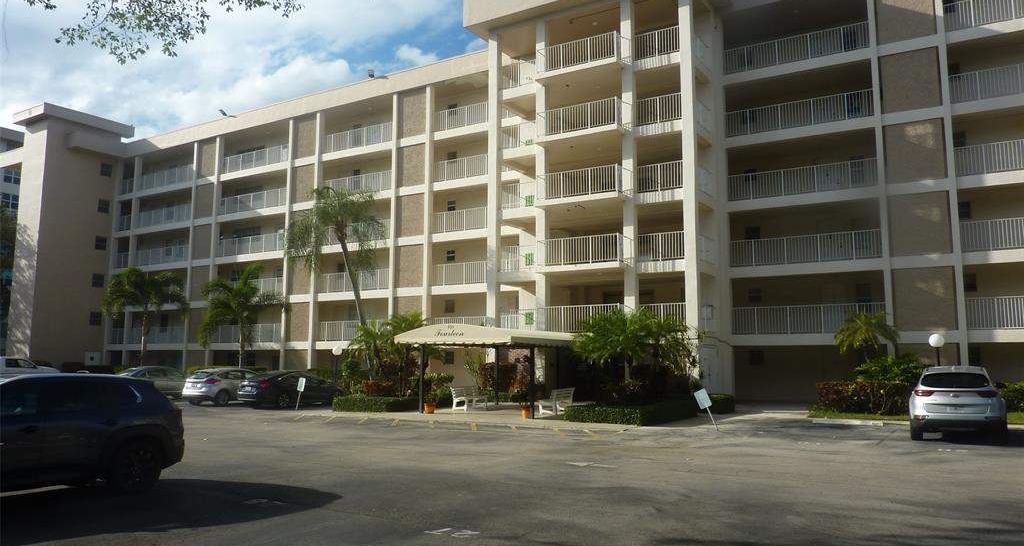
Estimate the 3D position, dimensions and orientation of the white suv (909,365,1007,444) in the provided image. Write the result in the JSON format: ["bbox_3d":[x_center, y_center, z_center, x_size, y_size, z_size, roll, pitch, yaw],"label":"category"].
[{"bbox_3d":[10.477,3.031,17.383,1.880,1.640,4.450,-4,-8,31],"label":"white suv"}]

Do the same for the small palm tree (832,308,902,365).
[{"bbox_3d":[11.975,2.936,24.814,2.000,3.350,2.000,-3,-8,25],"label":"small palm tree"}]

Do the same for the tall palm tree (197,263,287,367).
[{"bbox_3d":[-14.607,2.889,39.739,4.700,6.884,4.400,-4,-8,31],"label":"tall palm tree"}]

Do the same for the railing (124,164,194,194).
[{"bbox_3d":[-24.241,-6.329,50.578,7.900,1.060,0.100,-4,-8,31],"label":"railing"}]

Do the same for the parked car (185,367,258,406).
[{"bbox_3d":[-11.075,4.595,30.221,1.820,1.470,4.340,-4,-8,31],"label":"parked car"}]

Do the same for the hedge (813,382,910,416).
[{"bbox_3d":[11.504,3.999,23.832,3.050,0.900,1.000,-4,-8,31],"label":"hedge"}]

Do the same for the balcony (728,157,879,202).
[{"bbox_3d":[11.121,-3.535,28.590,5.440,1.052,0.100,-4,-8,31],"label":"balcony"}]

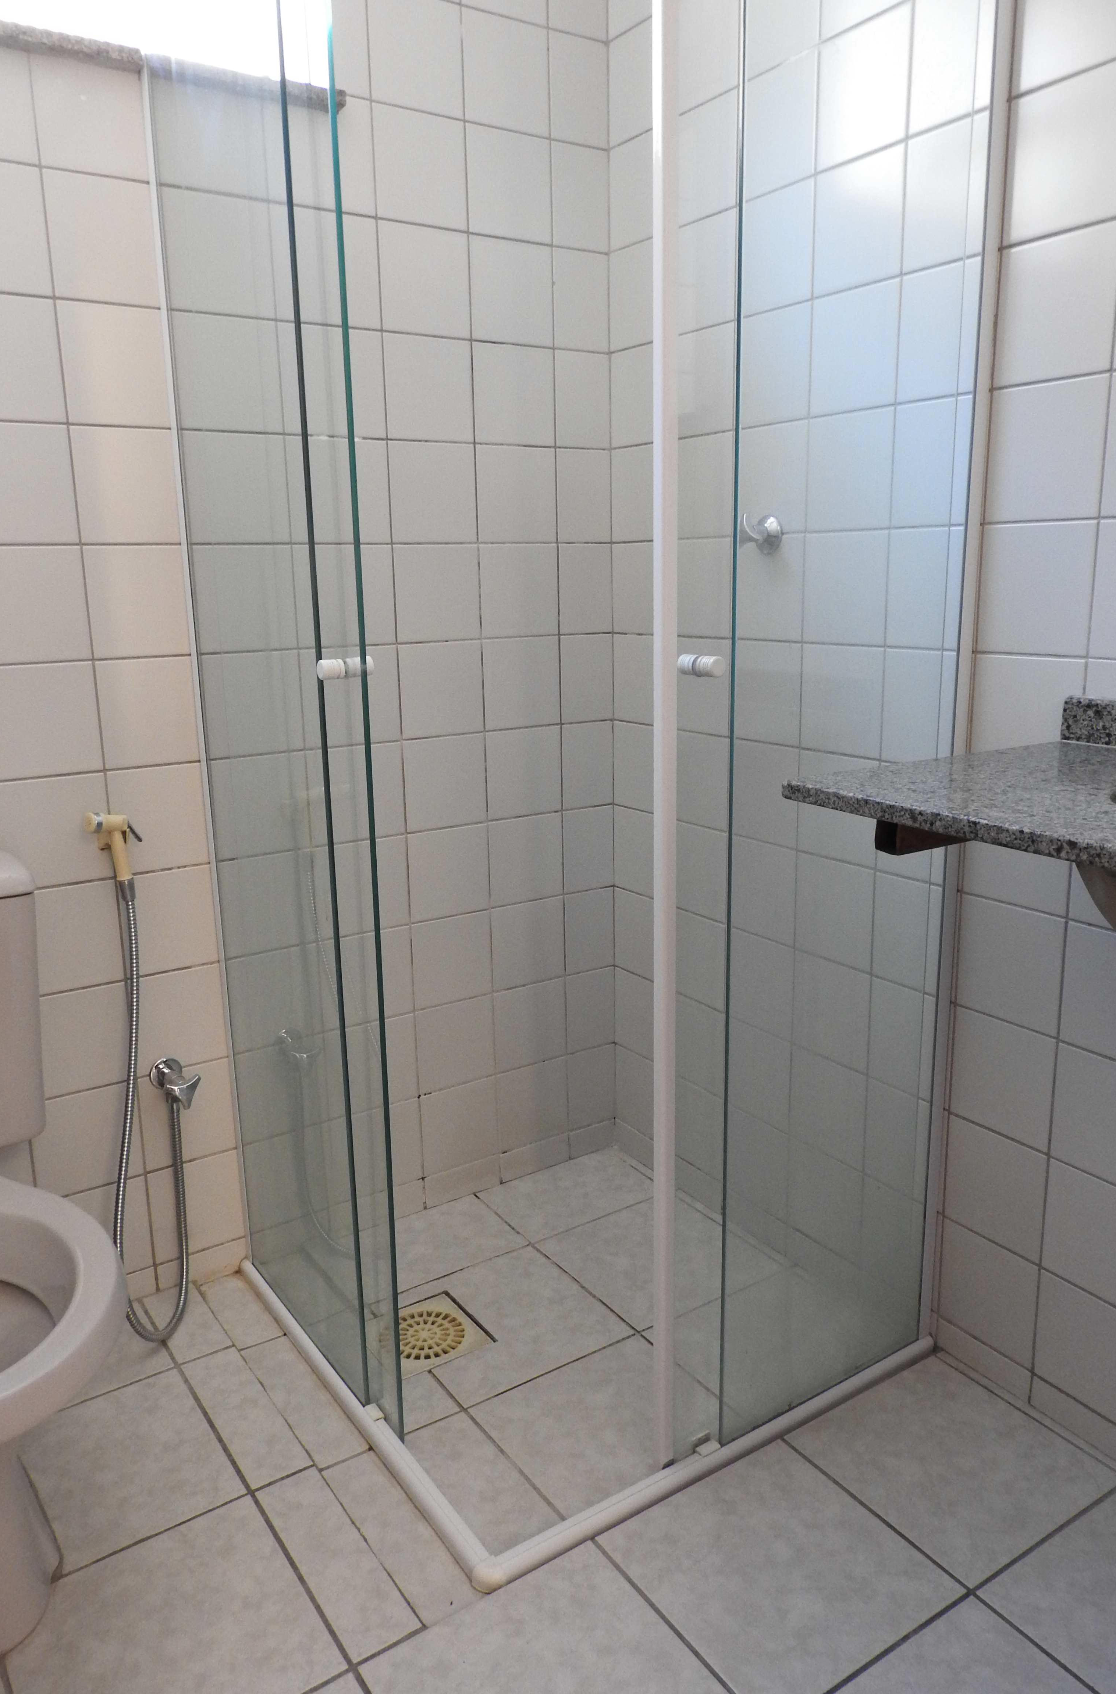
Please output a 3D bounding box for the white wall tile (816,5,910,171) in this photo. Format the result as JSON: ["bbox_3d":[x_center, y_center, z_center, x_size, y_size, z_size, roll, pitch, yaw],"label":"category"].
[{"bbox_3d":[0.393,-0.974,1.512,0.010,0.154,0.152,-10,16,-32],"label":"white wall tile"}]

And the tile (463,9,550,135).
[{"bbox_3d":[-0.080,-1.184,1.803,0.151,0.152,0.010,-9,15,-32],"label":"tile"}]

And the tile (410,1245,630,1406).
[{"bbox_3d":[-0.085,0.720,1.785,0.287,0.010,0.286,-9,15,-32],"label":"tile"}]

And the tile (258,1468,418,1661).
[{"bbox_3d":[-0.257,0.820,1.370,0.084,0.010,0.290,-10,16,-32],"label":"tile"}]

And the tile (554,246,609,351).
[{"bbox_3d":[0.038,-0.901,1.944,0.111,0.152,0.010,-9,15,-32],"label":"tile"}]

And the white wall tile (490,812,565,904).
[{"bbox_3d":[-0.057,0.023,2.087,0.152,0.152,0.010,-9,15,-32],"label":"white wall tile"}]

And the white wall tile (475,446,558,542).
[{"bbox_3d":[-0.069,-0.588,1.968,0.153,0.154,0.010,-9,15,-32],"label":"white wall tile"}]

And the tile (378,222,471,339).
[{"bbox_3d":[-0.208,-0.881,1.833,0.154,0.156,0.010,-9,15,-32],"label":"tile"}]

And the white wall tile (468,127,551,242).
[{"bbox_3d":[-0.078,-1.046,1.861,0.153,0.154,0.010,-9,15,-32],"label":"white wall tile"}]

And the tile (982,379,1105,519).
[{"bbox_3d":[0.570,-0.461,1.369,0.009,0.154,0.151,-9,15,-32],"label":"tile"}]

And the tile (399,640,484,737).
[{"bbox_3d":[-0.192,-0.258,1.935,0.152,0.152,0.010,-9,15,-32],"label":"tile"}]

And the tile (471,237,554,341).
[{"bbox_3d":[-0.075,-0.894,1.896,0.153,0.154,0.009,-9,15,-32],"label":"tile"}]

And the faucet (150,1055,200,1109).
[{"bbox_3d":[-0.572,0.355,1.759,0.057,0.058,0.080,-9,15,-32],"label":"faucet"}]

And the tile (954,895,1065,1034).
[{"bbox_3d":[0.586,0.152,1.523,0.010,0.156,0.154,-9,15,-32],"label":"tile"}]

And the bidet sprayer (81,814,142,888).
[{"bbox_3d":[-0.634,0.004,1.680,0.034,0.110,0.076,-15,-6,35],"label":"bidet sprayer"}]

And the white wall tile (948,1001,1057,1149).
[{"bbox_3d":[0.577,0.299,1.526,0.010,0.152,0.149,-9,15,-32],"label":"white wall tile"}]

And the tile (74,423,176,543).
[{"bbox_3d":[-0.586,-0.496,1.618,0.152,0.152,0.010,-9,15,-32],"label":"tile"}]

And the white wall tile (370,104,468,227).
[{"bbox_3d":[-0.206,-1.012,1.756,0.151,0.152,0.010,-9,15,-32],"label":"white wall tile"}]

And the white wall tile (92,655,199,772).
[{"bbox_3d":[-0.592,-0.198,1.725,0.154,0.156,0.010,-9,15,-32],"label":"white wall tile"}]

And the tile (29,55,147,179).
[{"bbox_3d":[-0.594,-0.936,1.516,0.152,0.127,0.010,-9,15,-32],"label":"tile"}]

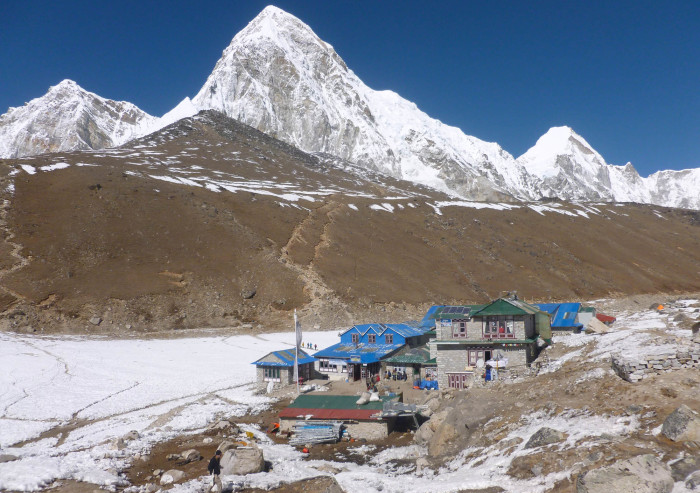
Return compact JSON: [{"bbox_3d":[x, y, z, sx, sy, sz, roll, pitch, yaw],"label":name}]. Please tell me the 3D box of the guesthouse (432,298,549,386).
[{"bbox_3d":[15.002,10.307,61.270,10.800,9.000,9.000,-3,-5,21],"label":"guesthouse"}]

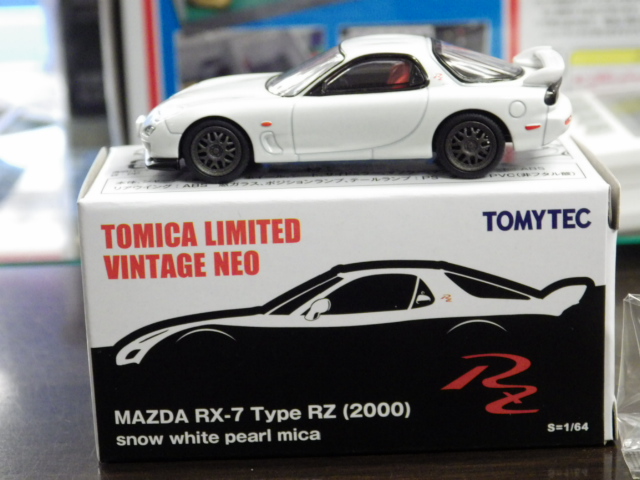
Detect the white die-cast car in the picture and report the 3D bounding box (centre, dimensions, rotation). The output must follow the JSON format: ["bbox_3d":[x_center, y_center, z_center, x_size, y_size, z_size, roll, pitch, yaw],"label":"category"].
[{"bbox_3d":[0.005,-0.022,0.250,0.068,0.020,0.028,-1,16,4],"label":"white die-cast car"}]

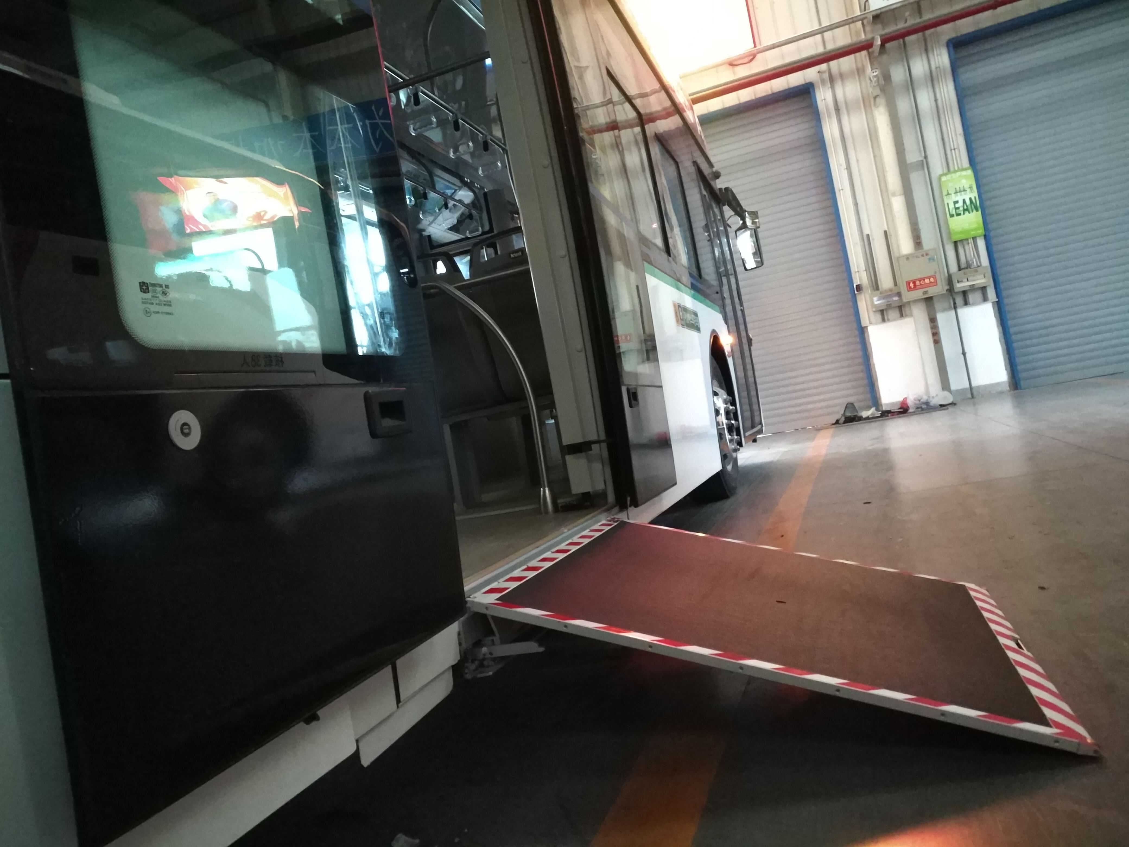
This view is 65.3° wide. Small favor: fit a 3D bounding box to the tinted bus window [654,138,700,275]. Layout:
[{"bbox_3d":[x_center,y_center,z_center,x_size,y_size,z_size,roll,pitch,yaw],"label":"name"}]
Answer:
[{"bbox_3d":[0.714,-1.354,5.619,0.050,0.780,0.840,-11,-1,18],"label":"tinted bus window"}]

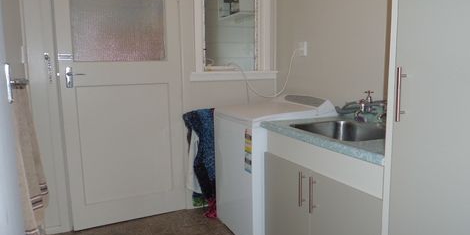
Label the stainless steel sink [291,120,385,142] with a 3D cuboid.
[{"bbox_3d":[0.611,0.161,1.858,0.478,0.200,0.564,-4,8,-24],"label":"stainless steel sink"}]

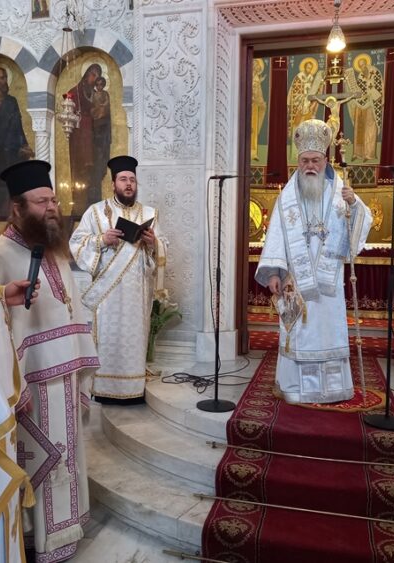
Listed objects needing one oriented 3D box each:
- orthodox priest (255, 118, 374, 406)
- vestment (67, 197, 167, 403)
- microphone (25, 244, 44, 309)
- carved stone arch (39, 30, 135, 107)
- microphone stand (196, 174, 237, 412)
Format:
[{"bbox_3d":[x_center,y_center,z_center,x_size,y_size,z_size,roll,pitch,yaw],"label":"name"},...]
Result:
[{"bbox_3d":[0.811,-0.164,3.738,0.800,1.876,0.560,2,5,13],"label":"orthodox priest"},{"bbox_3d":[-0.582,0.106,4.018,0.720,1.422,0.520,-1,5,-16],"label":"vestment"},{"bbox_3d":[-0.611,-0.018,2.025,0.050,0.242,0.050,1,-14,24],"label":"microphone"},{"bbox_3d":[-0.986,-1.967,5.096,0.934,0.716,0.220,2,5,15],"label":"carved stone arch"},{"bbox_3d":[0.134,0.075,3.414,0.260,1.456,0.260,0,5,-6],"label":"microphone stand"}]

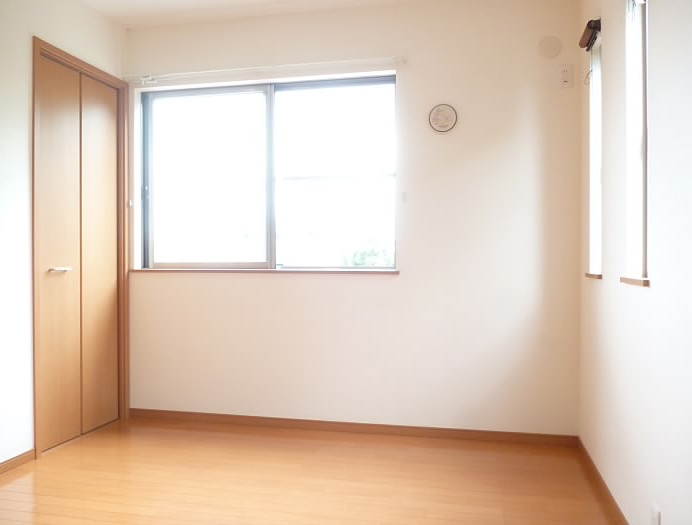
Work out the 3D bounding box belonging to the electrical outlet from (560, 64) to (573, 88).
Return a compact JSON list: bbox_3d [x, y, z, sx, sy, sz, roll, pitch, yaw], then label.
[{"bbox_3d":[1.138,-0.957,2.911,0.067,0.122,0.013,0,1,13],"label":"electrical outlet"}]

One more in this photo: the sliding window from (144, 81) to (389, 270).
[{"bbox_3d":[-0.489,-0.505,3.360,1.611,1.108,0.108,0,1,13],"label":"sliding window"}]

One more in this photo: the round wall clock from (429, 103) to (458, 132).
[{"bbox_3d":[0.522,-0.777,3.041,0.153,0.153,0.029,0,1,13],"label":"round wall clock"}]

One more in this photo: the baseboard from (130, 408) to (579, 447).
[{"bbox_3d":[-0.055,0.926,3.195,2.581,0.061,0.015,0,1,13],"label":"baseboard"}]

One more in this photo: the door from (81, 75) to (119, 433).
[{"bbox_3d":[-1.449,-0.049,3.304,0.035,2.009,0.330,0,1,13],"label":"door"}]

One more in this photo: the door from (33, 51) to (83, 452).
[{"bbox_3d":[-1.521,-0.046,2.982,0.035,2.009,0.330,0,1,13],"label":"door"}]

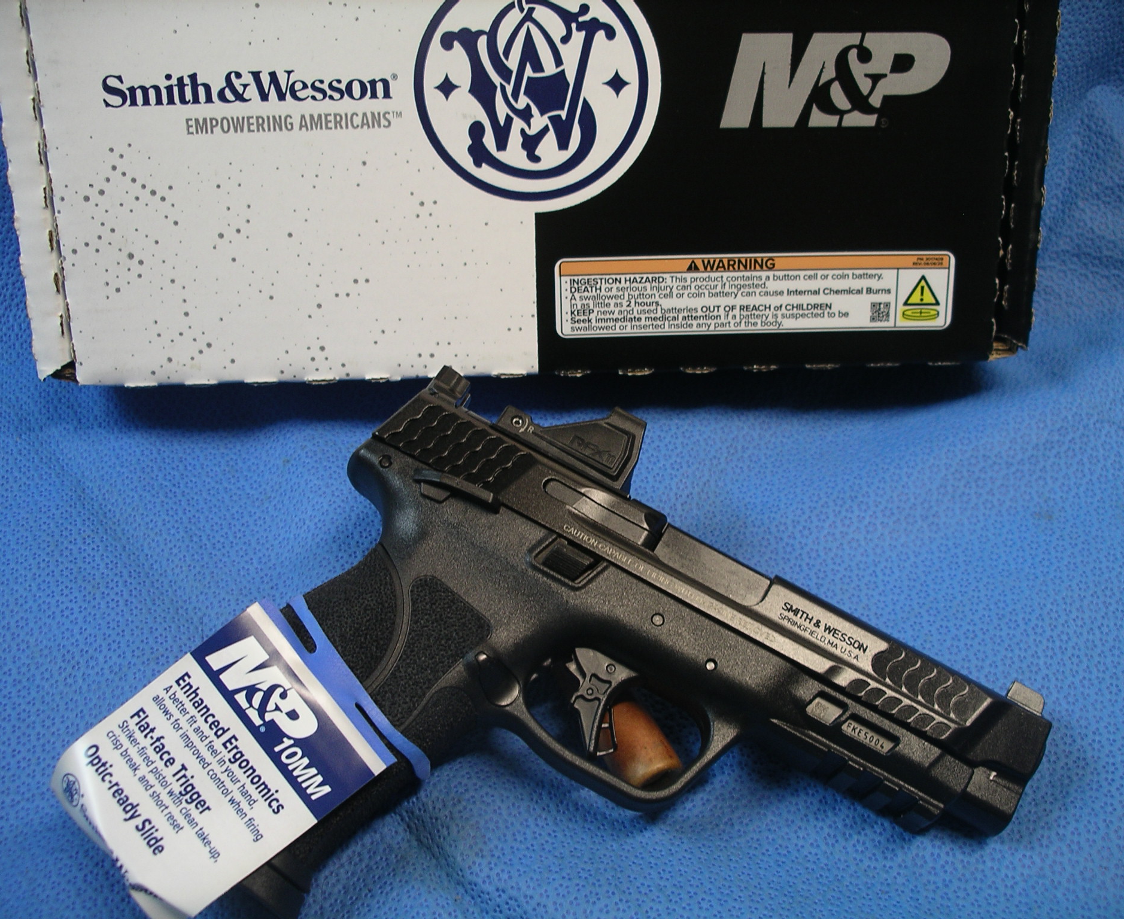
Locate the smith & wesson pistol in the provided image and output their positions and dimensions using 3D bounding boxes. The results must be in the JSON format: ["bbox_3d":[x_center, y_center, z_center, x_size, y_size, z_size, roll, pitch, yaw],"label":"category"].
[{"bbox_3d":[0.012,0.072,0.347,0.201,0.034,0.164,28,66,9],"label":"smith & wesson pistol"}]

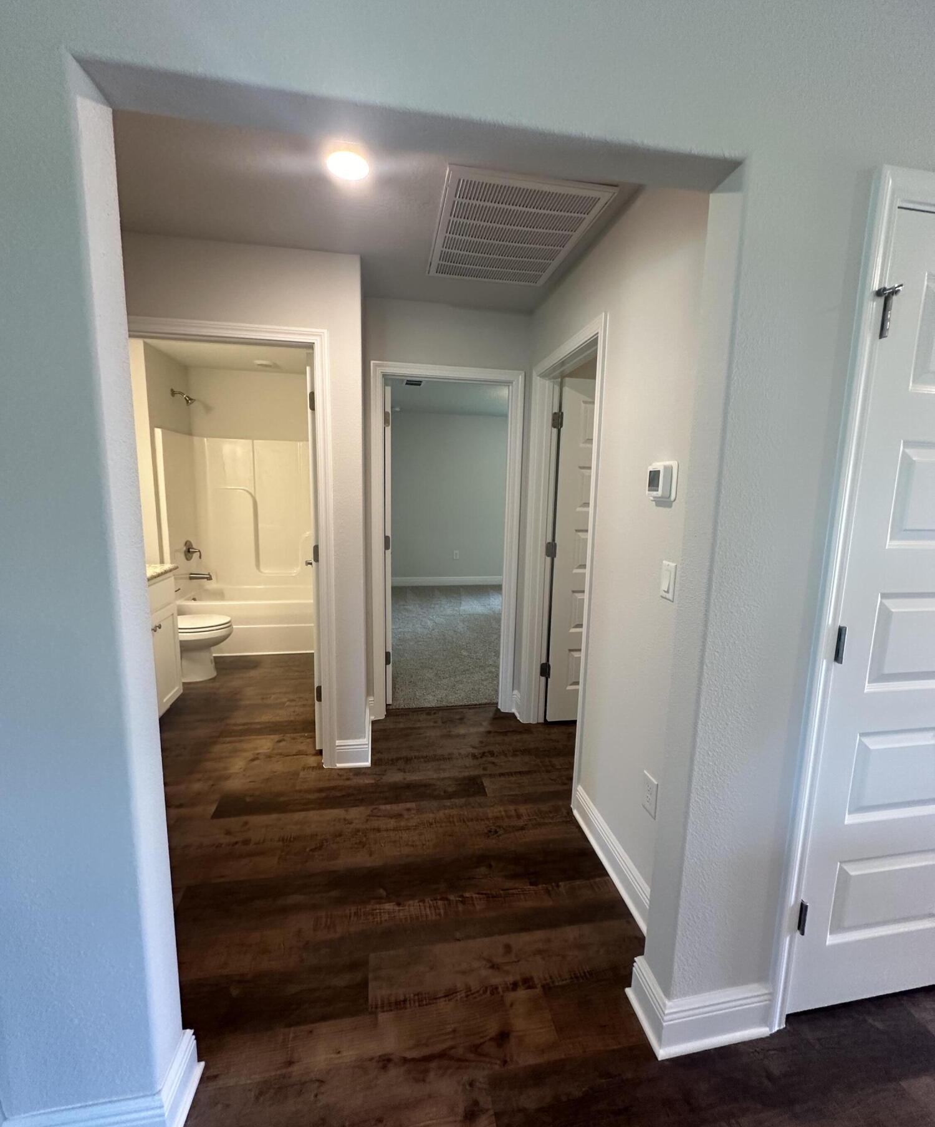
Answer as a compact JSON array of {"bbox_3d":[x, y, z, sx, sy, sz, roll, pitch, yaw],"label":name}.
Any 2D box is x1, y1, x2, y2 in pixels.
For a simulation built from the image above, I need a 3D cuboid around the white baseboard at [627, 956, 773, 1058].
[{"bbox_3d":[0.636,1.174,1.383,0.328,0.142,0.181,0,9,-9],"label":"white baseboard"}]

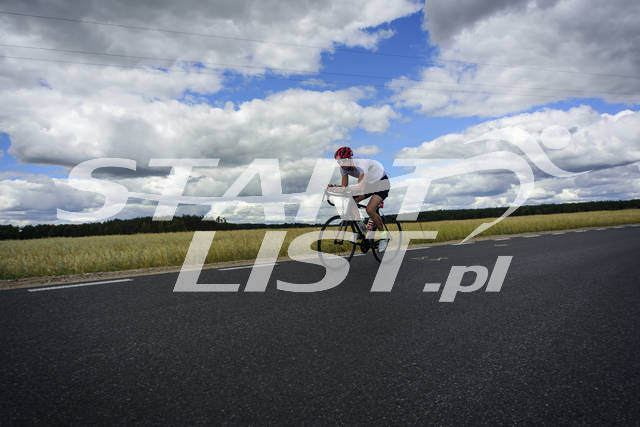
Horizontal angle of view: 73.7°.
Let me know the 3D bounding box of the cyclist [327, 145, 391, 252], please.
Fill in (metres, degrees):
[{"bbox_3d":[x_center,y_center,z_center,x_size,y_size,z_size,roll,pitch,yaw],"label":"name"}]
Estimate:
[{"bbox_3d":[0.551,-0.145,5.510,0.920,1.310,0.480,0,1,-44],"label":"cyclist"}]

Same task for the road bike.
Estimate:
[{"bbox_3d":[0.580,0.214,5.569,1.650,0.980,0.440,0,1,-44],"label":"road bike"}]

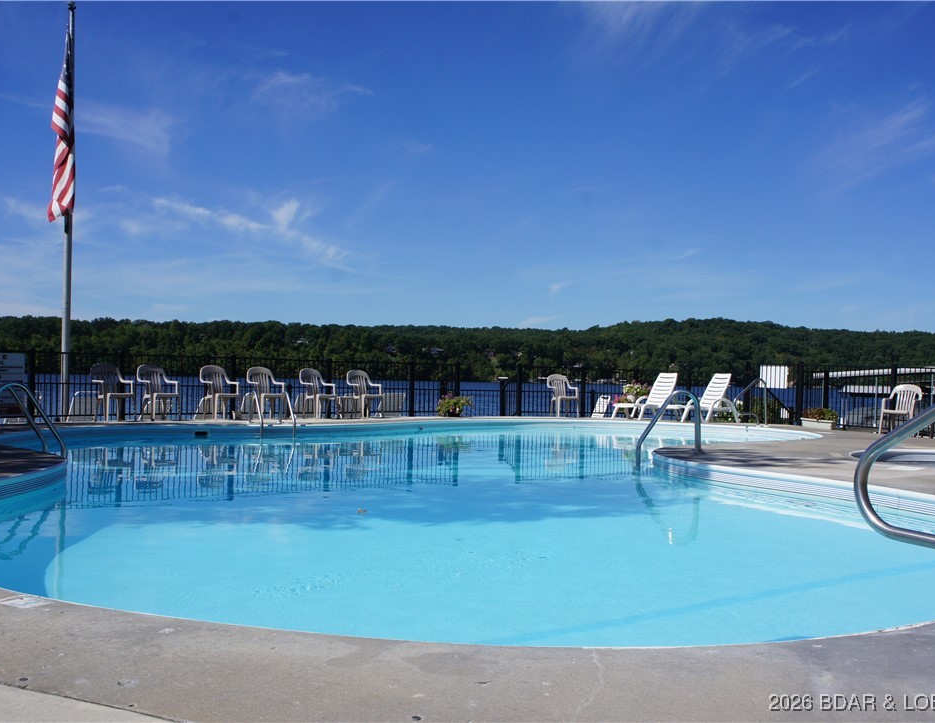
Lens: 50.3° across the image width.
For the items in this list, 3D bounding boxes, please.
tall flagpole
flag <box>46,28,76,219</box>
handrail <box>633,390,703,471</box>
[{"bbox_3d":[-6.385,-2.387,15.950,0.130,6.700,0.130,1,-1,0],"label":"tall flagpole"},{"bbox_3d":[-6.510,-3.830,15.950,0.420,3.150,0.270,2,-1,-22],"label":"flag"},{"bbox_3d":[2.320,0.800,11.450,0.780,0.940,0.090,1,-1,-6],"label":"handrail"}]

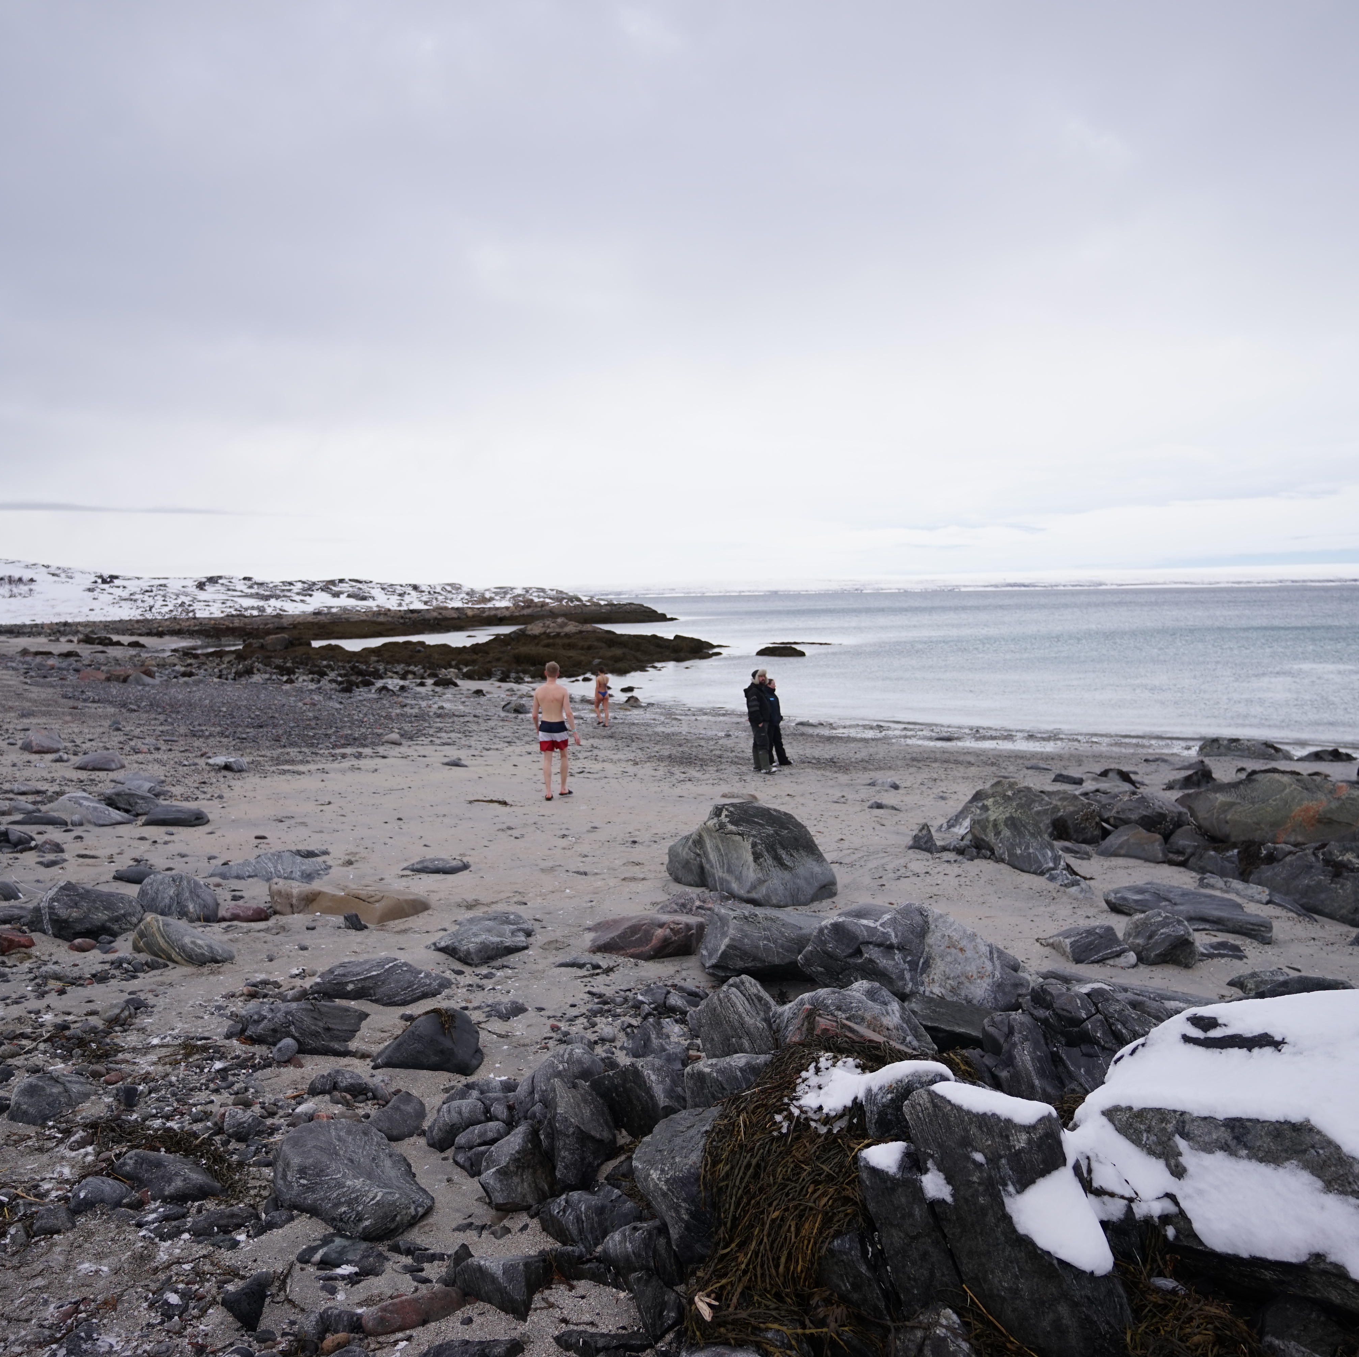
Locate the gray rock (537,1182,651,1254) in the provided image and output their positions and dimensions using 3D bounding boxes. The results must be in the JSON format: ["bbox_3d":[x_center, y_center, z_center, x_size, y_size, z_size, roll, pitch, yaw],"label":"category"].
[{"bbox_3d":[-0.252,1.560,2.772,0.300,0.150,0.190,-2,5,-10],"label":"gray rock"}]

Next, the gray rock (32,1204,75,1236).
[{"bbox_3d":[-1.965,1.704,3.020,0.116,0.065,0.087,-3,5,-25],"label":"gray rock"}]

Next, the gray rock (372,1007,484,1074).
[{"bbox_3d":[-1.026,1.471,3.924,0.431,0.208,0.302,-1,5,5],"label":"gray rock"}]

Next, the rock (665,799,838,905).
[{"bbox_3d":[0.572,1.379,7.591,1.328,0.727,1.062,0,5,15],"label":"rock"}]

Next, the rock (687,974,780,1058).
[{"bbox_3d":[0.237,1.490,4.276,0.407,0.333,0.346,0,5,10],"label":"rock"}]

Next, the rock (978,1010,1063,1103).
[{"bbox_3d":[1.339,1.499,3.774,0.305,0.355,0.275,0,5,10],"label":"rock"}]

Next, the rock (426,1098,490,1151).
[{"bbox_3d":[-0.767,1.543,3.328,0.167,0.140,0.209,4,7,45],"label":"rock"}]

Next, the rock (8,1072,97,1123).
[{"bbox_3d":[-2.271,1.519,3.486,0.266,0.150,0.253,-3,6,-25],"label":"rock"}]

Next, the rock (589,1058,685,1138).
[{"bbox_3d":[-0.164,1.648,3.776,0.372,0.256,0.335,-1,5,0],"label":"rock"}]

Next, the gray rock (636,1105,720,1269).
[{"bbox_3d":[0.008,1.366,2.596,0.300,0.410,0.280,0,5,10],"label":"gray rock"}]

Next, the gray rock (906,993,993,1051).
[{"bbox_3d":[1.262,1.576,4.446,0.430,0.190,0.258,0,5,12],"label":"gray rock"}]

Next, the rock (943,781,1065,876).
[{"bbox_3d":[3.096,1.374,9.214,0.851,0.765,1.134,-4,6,-35],"label":"rock"}]

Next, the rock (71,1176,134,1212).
[{"bbox_3d":[-1.902,1.694,3.157,0.179,0.083,0.104,-4,6,-30],"label":"rock"}]

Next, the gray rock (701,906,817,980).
[{"bbox_3d":[0.527,1.575,5.772,0.811,0.376,0.486,-1,5,-5],"label":"gray rock"}]

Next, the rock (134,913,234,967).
[{"bbox_3d":[-2.740,1.445,5.320,0.502,0.232,0.326,-2,5,-15],"label":"rock"}]

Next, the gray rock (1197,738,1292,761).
[{"bbox_3d":[11.534,1.442,19.648,1.676,0.403,1.006,2,6,27],"label":"gray rock"}]

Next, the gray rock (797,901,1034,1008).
[{"bbox_3d":[1.298,1.548,5.409,1.250,0.474,0.650,0,5,16],"label":"gray rock"}]

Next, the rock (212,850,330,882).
[{"bbox_3d":[-3.199,1.468,7.537,0.893,0.170,0.491,-3,5,-20],"label":"rock"}]

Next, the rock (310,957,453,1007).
[{"bbox_3d":[-1.597,1.625,5.167,0.739,0.181,0.406,-1,5,0],"label":"rock"}]

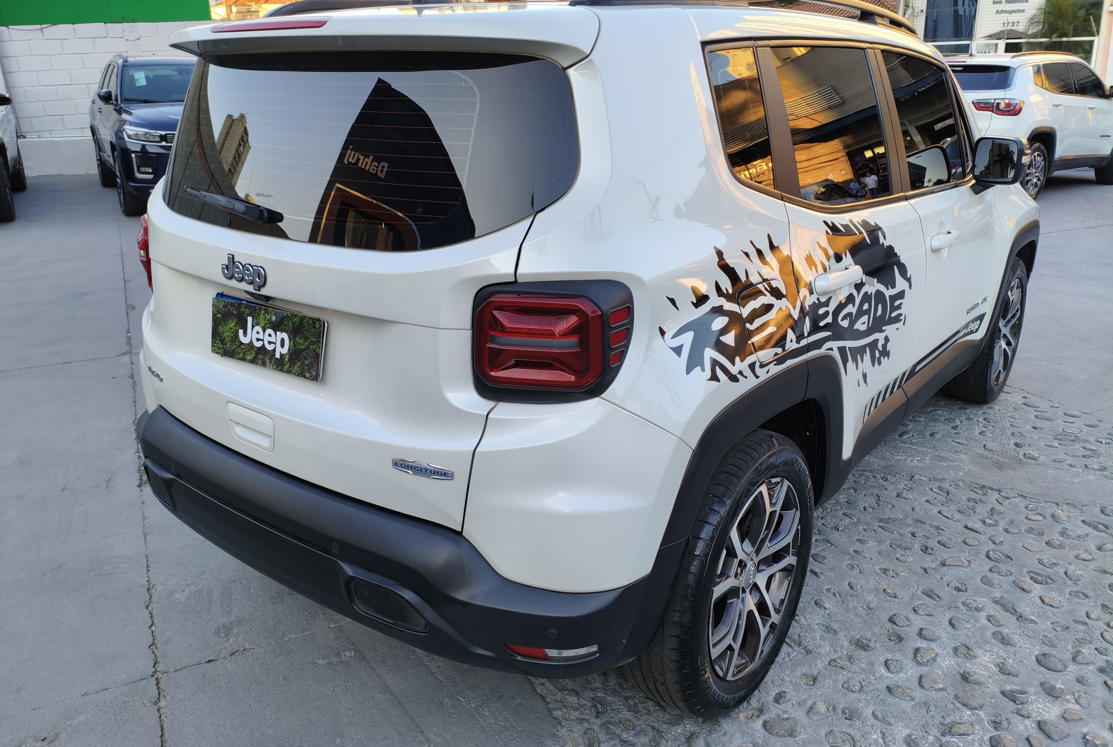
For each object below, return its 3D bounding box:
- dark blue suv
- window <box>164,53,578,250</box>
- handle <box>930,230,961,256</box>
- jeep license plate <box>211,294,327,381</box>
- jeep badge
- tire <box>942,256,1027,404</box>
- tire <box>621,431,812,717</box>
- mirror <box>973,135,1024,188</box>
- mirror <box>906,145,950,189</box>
[{"bbox_3d":[-4.543,-3.003,10.189,1.900,1.680,4.720,-12,22,-29],"label":"dark blue suv"},{"bbox_3d":[-0.536,-0.500,1.854,1.370,0.420,0.110,13,-5,37],"label":"window"},{"bbox_3d":[1.278,-0.426,2.741,0.055,0.052,0.215,13,23,37],"label":"handle"},{"bbox_3d":[-0.645,-0.080,1.837,0.415,0.134,0.020,13,12,37],"label":"jeep license plate"},{"bbox_3d":[-0.664,-0.214,1.773,0.160,0.070,0.015,13,12,37],"label":"jeep badge"},{"bbox_3d":[2.017,-0.207,3.949,0.230,0.690,0.690,13,23,37],"label":"tire"},{"bbox_3d":[0.405,0.475,2.068,0.230,0.690,0.690,13,23,37],"label":"tire"},{"bbox_3d":[1.544,-0.736,2.920,0.185,0.170,0.130,11,23,34],"label":"mirror"},{"bbox_3d":[1.371,-0.776,3.108,0.170,0.160,0.110,14,24,40],"label":"mirror"}]

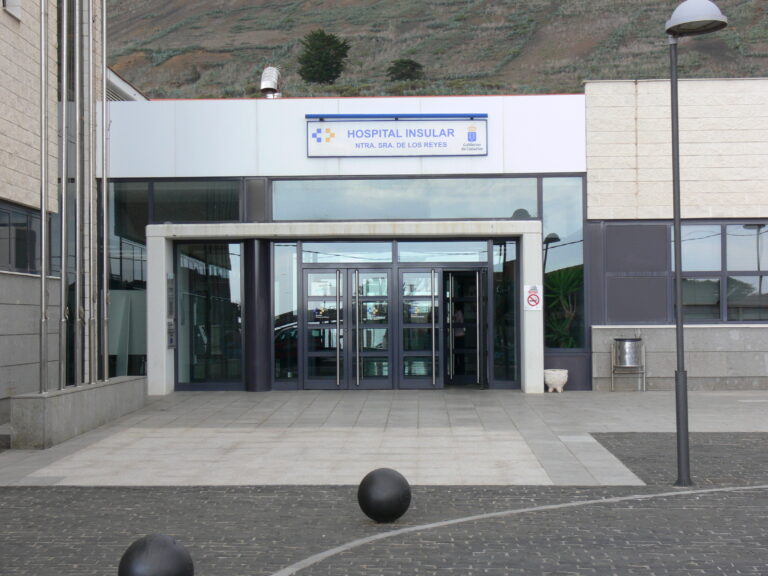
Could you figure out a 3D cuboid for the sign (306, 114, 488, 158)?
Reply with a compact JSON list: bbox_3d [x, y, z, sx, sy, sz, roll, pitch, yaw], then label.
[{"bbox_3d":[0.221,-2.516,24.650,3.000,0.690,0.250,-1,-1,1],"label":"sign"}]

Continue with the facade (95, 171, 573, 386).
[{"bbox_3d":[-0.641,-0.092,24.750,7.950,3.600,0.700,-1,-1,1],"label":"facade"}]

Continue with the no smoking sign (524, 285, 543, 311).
[{"bbox_3d":[2.444,0.160,24.250,0.300,0.410,0.020,-1,-1,1],"label":"no smoking sign"}]

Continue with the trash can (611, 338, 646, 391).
[{"bbox_3d":[4.010,1.266,24.350,0.560,0.870,0.440,-1,-1,1],"label":"trash can"}]

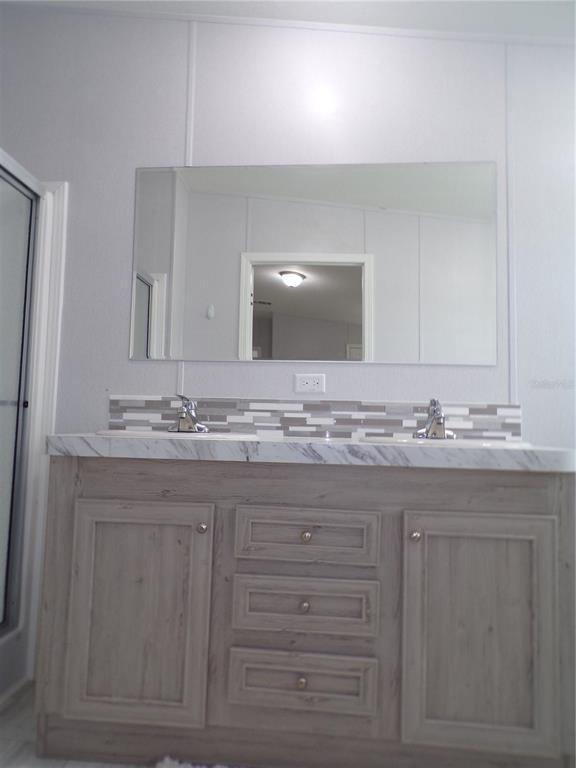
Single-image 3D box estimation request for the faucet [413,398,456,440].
[{"bbox_3d":[0.501,0.117,1.780,0.150,0.135,0.150,1,-4,5],"label":"faucet"}]

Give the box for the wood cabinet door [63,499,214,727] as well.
[{"bbox_3d":[-0.415,0.635,1.498,0.399,0.605,0.024,1,-4,5],"label":"wood cabinet door"}]

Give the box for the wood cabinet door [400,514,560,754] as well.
[{"bbox_3d":[0.508,0.652,1.416,0.399,0.605,0.024,1,-4,5],"label":"wood cabinet door"}]

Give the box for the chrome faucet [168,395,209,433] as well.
[{"bbox_3d":[-0.356,0.101,1.855,0.150,0.135,0.150,1,-4,5],"label":"chrome faucet"}]

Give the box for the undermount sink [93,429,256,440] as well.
[{"bbox_3d":[-0.371,0.238,1.751,0.530,0.155,0.420,1,-4,5],"label":"undermount sink"}]

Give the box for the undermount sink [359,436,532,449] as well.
[{"bbox_3d":[0.491,0.255,1.675,0.530,0.155,0.420,1,-4,5],"label":"undermount sink"}]

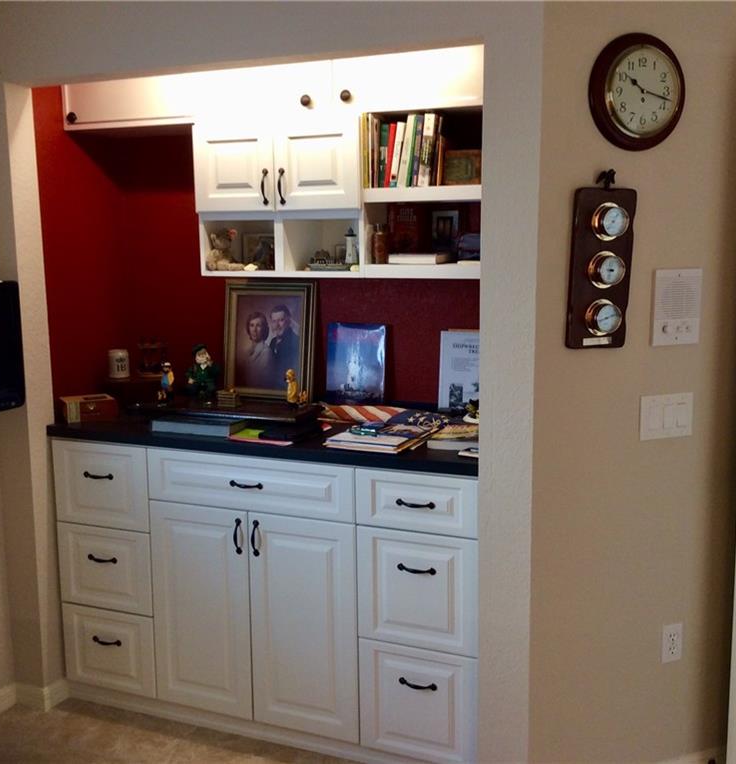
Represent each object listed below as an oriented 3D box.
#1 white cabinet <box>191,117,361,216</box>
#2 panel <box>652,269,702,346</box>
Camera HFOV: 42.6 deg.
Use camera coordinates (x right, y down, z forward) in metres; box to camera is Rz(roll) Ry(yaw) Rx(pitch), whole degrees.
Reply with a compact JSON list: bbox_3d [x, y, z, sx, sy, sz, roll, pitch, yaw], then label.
[{"bbox_3d":[-0.222,-0.665,2.938,0.555,0.275,0.305,3,9,23],"label":"white cabinet"},{"bbox_3d":[0.805,-0.195,2.467,0.148,0.195,0.020,-4,9,-21],"label":"panel"}]

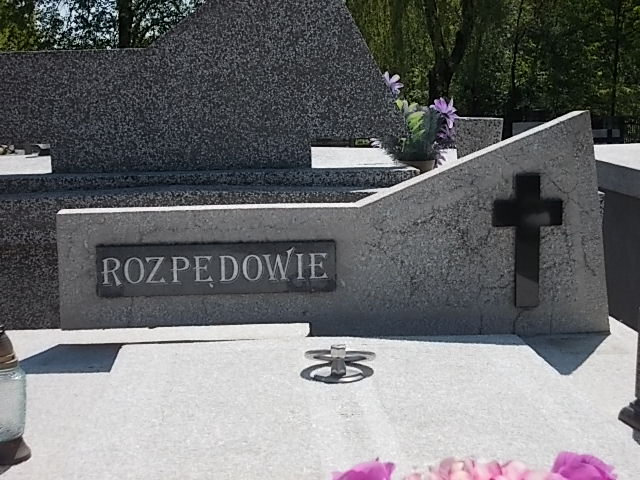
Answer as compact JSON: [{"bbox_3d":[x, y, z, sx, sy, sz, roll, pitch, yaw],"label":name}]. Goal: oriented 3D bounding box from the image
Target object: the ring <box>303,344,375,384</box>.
[{"bbox_3d":[0.034,0.210,1.950,0.125,0.052,0.125,-1,8,0],"label":"ring"}]

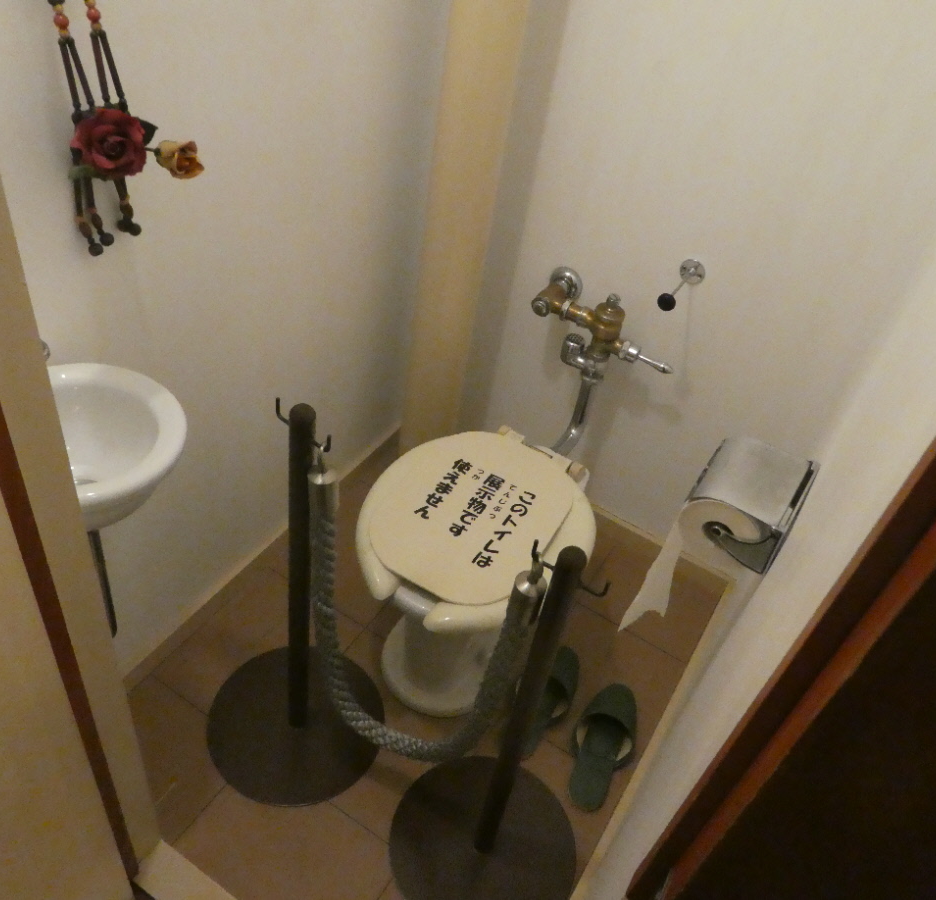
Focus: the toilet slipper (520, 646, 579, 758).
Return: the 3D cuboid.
[{"bbox_3d":[0.136,0.431,1.472,0.095,0.061,0.253,21,41,13],"label":"toilet slipper"}]

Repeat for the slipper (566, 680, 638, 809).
[{"bbox_3d":[0.240,0.491,1.423,0.095,0.061,0.253,17,40,8],"label":"slipper"}]

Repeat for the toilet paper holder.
[{"bbox_3d":[0.299,0.054,0.896,0.098,0.084,0.135,27,43,19],"label":"toilet paper holder"}]

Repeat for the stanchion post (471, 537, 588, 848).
[{"bbox_3d":[0.068,0.356,1.070,0.029,0.663,0.029,27,43,19],"label":"stanchion post"}]

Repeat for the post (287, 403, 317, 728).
[{"bbox_3d":[-0.240,0.203,1.185,0.029,0.663,0.029,27,43,19],"label":"post"}]

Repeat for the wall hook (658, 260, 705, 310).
[{"bbox_3d":[0.366,-0.282,1.438,0.049,0.053,0.138,27,43,19],"label":"wall hook"}]

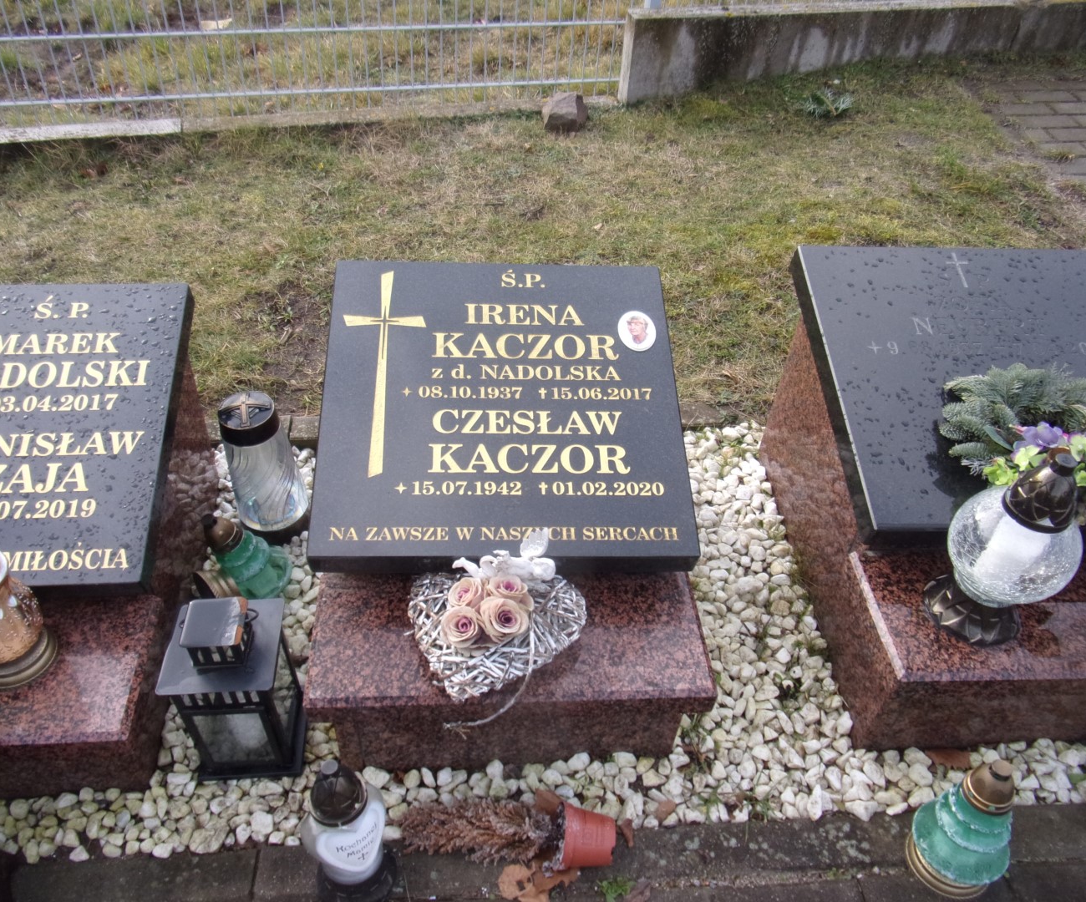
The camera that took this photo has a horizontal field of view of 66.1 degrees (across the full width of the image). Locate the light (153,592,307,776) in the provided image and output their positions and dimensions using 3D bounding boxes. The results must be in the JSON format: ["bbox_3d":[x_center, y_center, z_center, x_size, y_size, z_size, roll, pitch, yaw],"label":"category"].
[{"bbox_3d":[-0.462,0.352,1.264,0.153,0.305,0.153,-2,45,-6],"label":"light"}]

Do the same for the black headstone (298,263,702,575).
[{"bbox_3d":[-0.070,-0.079,1.451,0.600,0.060,0.590,0,62,-3],"label":"black headstone"}]

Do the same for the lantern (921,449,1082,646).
[{"bbox_3d":[0.721,0.134,1.274,0.190,0.340,0.190,5,43,0],"label":"lantern"}]

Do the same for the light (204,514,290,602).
[{"bbox_3d":[-0.586,0.187,1.579,0.145,0.240,0.145,-3,58,7],"label":"light"}]

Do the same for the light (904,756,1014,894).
[{"bbox_3d":[0.661,0.548,1.267,0.155,0.275,0.155,-1,43,5],"label":"light"}]

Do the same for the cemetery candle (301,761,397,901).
[{"bbox_3d":[-0.282,0.522,1.187,0.125,0.300,0.125,-22,49,-26],"label":"cemetery candle"}]

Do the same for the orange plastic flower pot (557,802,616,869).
[{"bbox_3d":[0.067,0.579,1.251,0.083,0.102,0.102,14,44,-6],"label":"orange plastic flower pot"}]

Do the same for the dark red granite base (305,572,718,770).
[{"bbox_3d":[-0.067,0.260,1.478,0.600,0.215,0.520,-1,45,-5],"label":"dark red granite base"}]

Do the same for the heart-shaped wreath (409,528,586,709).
[{"bbox_3d":[-0.061,0.247,1.247,0.260,0.125,0.240,11,55,8],"label":"heart-shaped wreath"}]

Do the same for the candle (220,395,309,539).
[{"bbox_3d":[-0.569,0.026,1.673,0.158,0.285,0.158,5,43,0],"label":"candle"}]

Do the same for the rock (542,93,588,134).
[{"bbox_3d":[0.086,-1.196,2.910,0.160,0.115,0.140,4,45,0],"label":"rock"}]

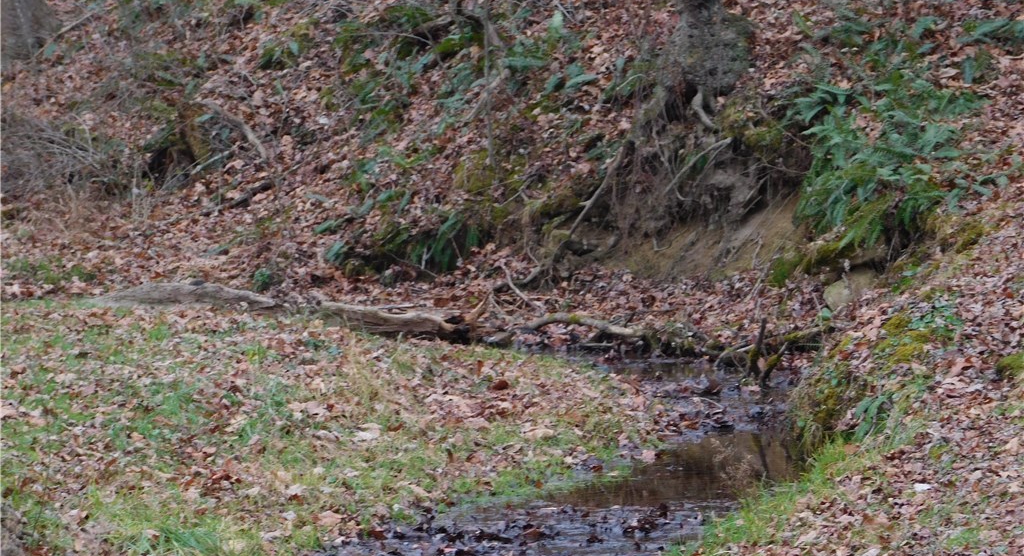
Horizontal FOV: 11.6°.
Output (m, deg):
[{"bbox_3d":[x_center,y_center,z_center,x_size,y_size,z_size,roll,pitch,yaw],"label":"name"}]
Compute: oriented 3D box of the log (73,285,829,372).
[{"bbox_3d":[-0.416,0.372,37.000,5.400,0.550,0.700,0,6,-3],"label":"log"}]

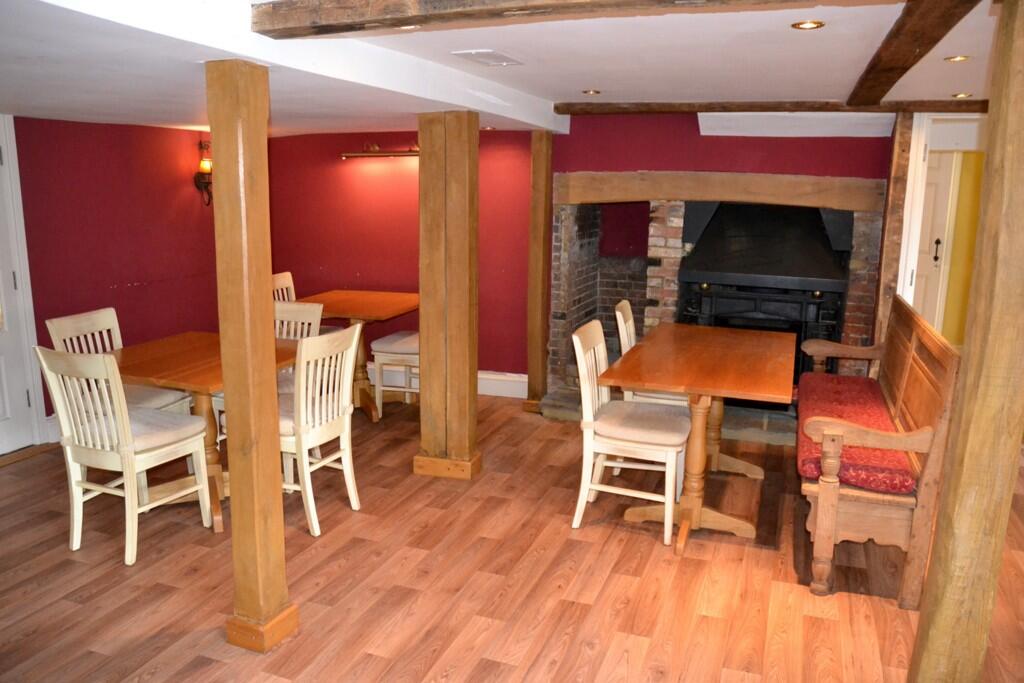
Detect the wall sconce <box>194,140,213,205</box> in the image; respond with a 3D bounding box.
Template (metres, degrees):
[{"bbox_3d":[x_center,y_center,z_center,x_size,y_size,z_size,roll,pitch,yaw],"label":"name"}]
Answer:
[{"bbox_3d":[-2.284,-1.293,5.915,0.186,0.473,0.217,4,12,20],"label":"wall sconce"}]

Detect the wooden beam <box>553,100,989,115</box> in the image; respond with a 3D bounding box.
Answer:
[{"bbox_3d":[1.508,-1.415,4.648,2.582,0.079,0.122,4,12,16],"label":"wooden beam"}]

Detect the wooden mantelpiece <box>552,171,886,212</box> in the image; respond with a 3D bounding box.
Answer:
[{"bbox_3d":[1.263,-0.963,4.904,2.054,0.240,0.201,4,12,20],"label":"wooden mantelpiece"}]

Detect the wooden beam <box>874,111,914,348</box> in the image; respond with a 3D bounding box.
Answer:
[{"bbox_3d":[2.233,-0.313,4.556,0.112,2.015,0.139,4,12,20],"label":"wooden beam"}]

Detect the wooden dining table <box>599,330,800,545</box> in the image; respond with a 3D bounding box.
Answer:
[{"bbox_3d":[0.995,0.431,3.920,0.780,0.765,1.510,5,12,20],"label":"wooden dining table"}]

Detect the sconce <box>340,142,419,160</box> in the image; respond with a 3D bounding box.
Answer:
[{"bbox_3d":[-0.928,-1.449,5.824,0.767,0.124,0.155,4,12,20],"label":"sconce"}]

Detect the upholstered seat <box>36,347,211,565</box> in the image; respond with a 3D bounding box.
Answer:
[{"bbox_3d":[-1.706,0.436,3.463,0.454,0.930,0.524,5,12,22],"label":"upholstered seat"}]

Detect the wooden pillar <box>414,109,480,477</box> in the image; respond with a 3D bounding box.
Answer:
[{"bbox_3d":[-0.336,-0.207,4.060,0.316,1.913,0.158,4,12,15],"label":"wooden pillar"}]

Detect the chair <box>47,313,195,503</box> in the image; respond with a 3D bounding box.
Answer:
[{"bbox_3d":[-1.913,0.315,3.856,0.510,0.913,0.459,4,12,14],"label":"chair"}]

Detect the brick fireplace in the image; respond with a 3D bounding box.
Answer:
[{"bbox_3d":[1.340,-0.258,5.286,2.093,1.628,0.713,4,12,20],"label":"brick fireplace"}]

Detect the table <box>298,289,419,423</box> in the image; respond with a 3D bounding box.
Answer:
[{"bbox_3d":[-1.062,0.110,5.307,0.898,0.765,0.898,5,12,18],"label":"table"}]

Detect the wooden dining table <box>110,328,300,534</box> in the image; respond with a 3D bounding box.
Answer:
[{"bbox_3d":[-1.469,0.437,3.665,0.903,0.765,0.898,5,12,20],"label":"wooden dining table"}]

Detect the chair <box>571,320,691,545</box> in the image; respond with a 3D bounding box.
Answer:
[{"bbox_3d":[0.583,0.406,3.648,0.524,0.935,0.457,4,12,21],"label":"chair"}]

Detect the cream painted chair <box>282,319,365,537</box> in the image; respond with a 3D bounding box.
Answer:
[{"bbox_3d":[-1.013,0.381,3.613,0.510,0.913,0.459,6,12,22],"label":"cream painted chair"}]

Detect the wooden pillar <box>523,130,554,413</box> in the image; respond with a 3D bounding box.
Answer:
[{"bbox_3d":[0.202,-0.452,5.304,0.158,1.913,0.158,5,12,18],"label":"wooden pillar"}]

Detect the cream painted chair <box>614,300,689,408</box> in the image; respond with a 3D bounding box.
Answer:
[{"bbox_3d":[0.857,0.269,4.368,0.522,0.935,0.457,4,12,21],"label":"cream painted chair"}]

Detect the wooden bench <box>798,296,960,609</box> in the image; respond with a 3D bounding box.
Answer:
[{"bbox_3d":[1.643,0.370,3.659,0.515,1.008,1.705,4,12,20],"label":"wooden bench"}]

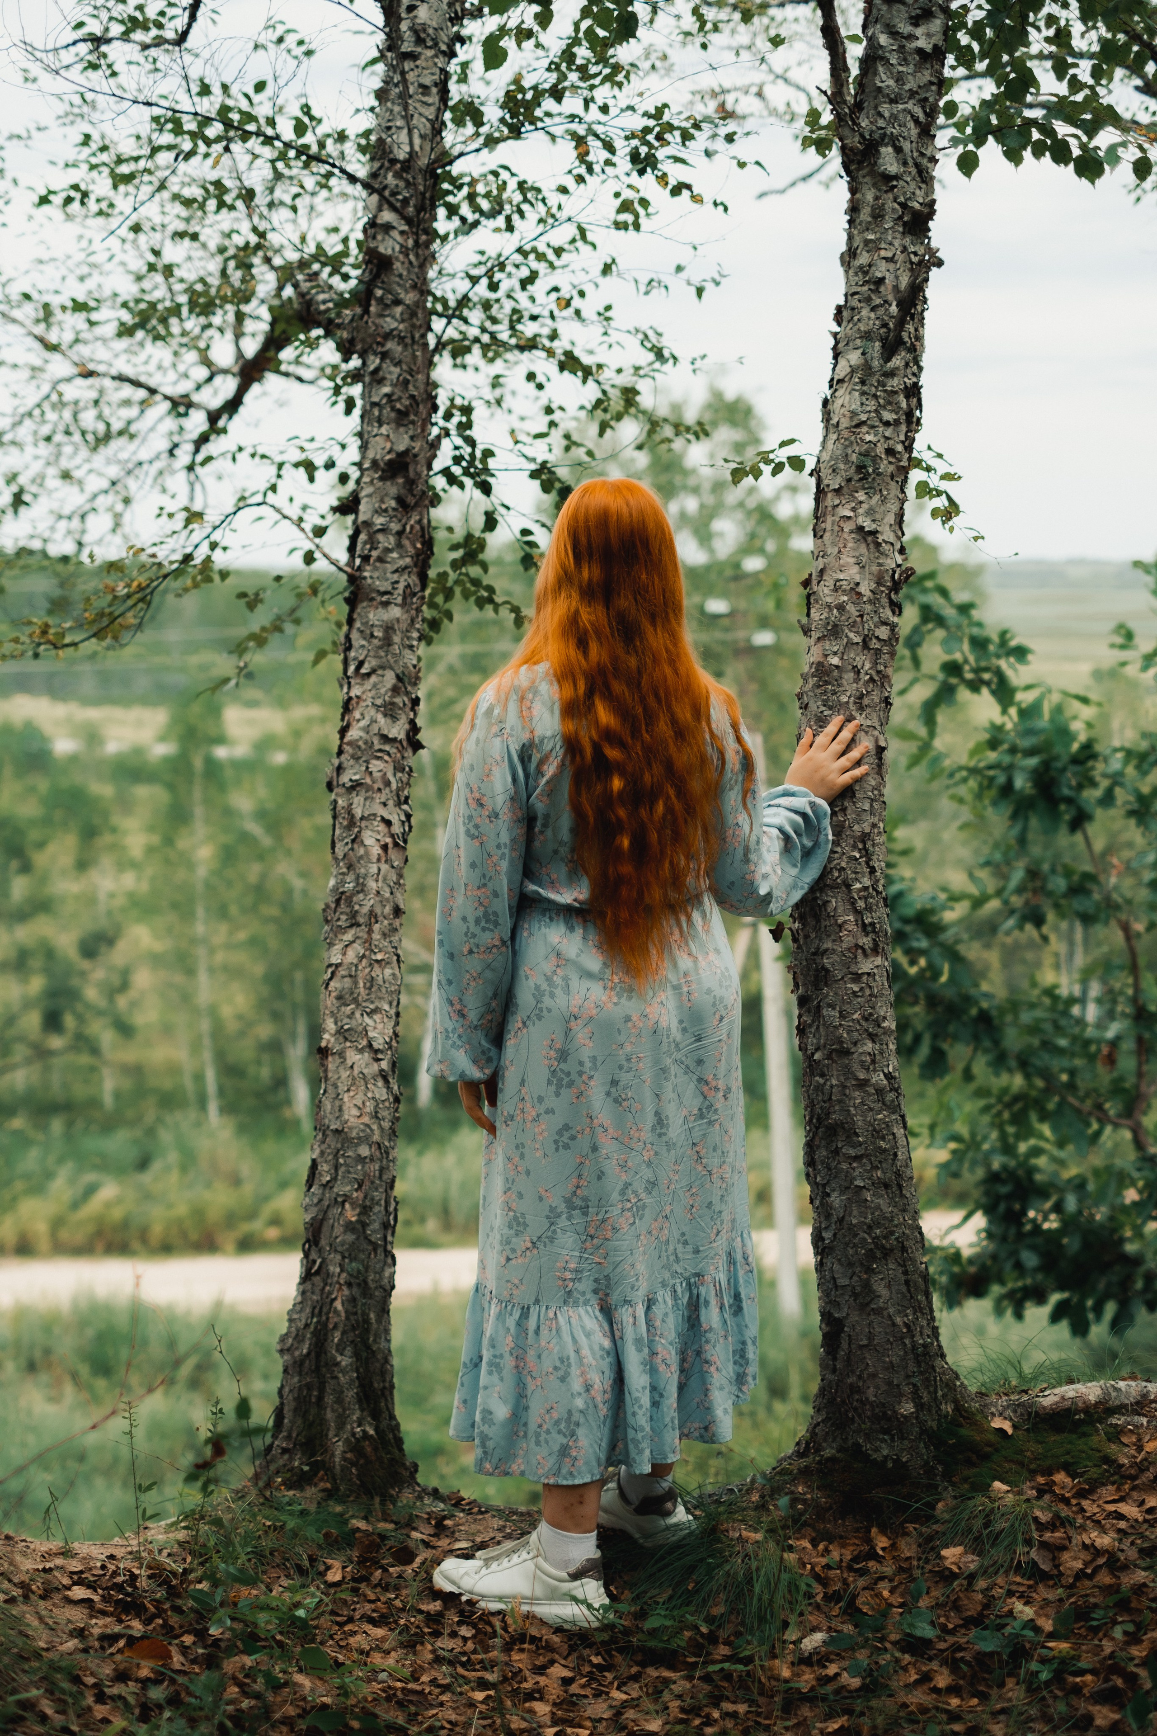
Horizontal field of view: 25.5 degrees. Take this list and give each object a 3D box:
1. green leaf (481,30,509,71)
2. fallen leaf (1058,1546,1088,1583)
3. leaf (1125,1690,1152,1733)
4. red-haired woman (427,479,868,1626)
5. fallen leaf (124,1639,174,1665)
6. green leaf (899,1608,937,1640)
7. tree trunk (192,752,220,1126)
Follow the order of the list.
[{"bbox_3d":[-0.121,-1.180,3.688,0.040,0.056,0.020,0,7,0],"label":"green leaf"},{"bbox_3d":[0.752,1.060,3.882,0.045,0.048,0.035,0,7,0],"label":"fallen leaf"},{"bbox_3d":[0.737,1.111,3.363,0.036,0.052,0.025,0,7,0],"label":"leaf"},{"bbox_3d":[0.105,0.264,3.877,0.690,1.682,0.500,-2,7,-20],"label":"red-haired woman"},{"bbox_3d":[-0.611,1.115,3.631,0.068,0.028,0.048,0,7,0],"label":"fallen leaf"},{"bbox_3d":[0.490,1.089,3.683,0.055,0.032,0.042,0,7,0],"label":"green leaf"},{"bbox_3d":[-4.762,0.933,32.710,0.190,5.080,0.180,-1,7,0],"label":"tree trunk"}]

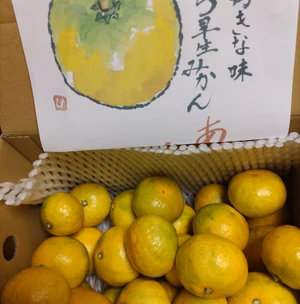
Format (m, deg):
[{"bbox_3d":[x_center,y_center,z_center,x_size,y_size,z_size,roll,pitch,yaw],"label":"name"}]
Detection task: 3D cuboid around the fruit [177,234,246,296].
[{"bbox_3d":[0.063,0.114,0.302,0.070,0.070,0.056,6,54,4],"label":"fruit"}]

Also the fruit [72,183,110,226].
[{"bbox_3d":[-0.083,0.073,0.416,0.059,0.053,0.059,0,87,15],"label":"fruit"}]

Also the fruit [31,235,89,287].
[{"bbox_3d":[-0.105,0.131,0.352,0.065,0.057,0.065,0,96,45],"label":"fruit"}]

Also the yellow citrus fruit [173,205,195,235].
[{"bbox_3d":[0.039,0.099,0.412,0.060,0.057,0.060,-2,56,4],"label":"yellow citrus fruit"}]

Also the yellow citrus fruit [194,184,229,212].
[{"bbox_3d":[0.091,0.073,0.411,0.061,0.054,0.061,0,65,2],"label":"yellow citrus fruit"}]

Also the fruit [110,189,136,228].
[{"bbox_3d":[-0.026,0.078,0.409,0.052,0.059,0.059,6,87,-27],"label":"fruit"}]

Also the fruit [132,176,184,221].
[{"bbox_3d":[0.011,0.059,0.370,0.063,0.056,0.062,-2,56,4],"label":"fruit"}]

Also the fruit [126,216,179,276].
[{"bbox_3d":[0.002,0.099,0.315,0.055,0.063,0.064,-2,56,4],"label":"fruit"}]

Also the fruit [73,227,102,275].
[{"bbox_3d":[-0.081,0.131,0.397,0.061,0.059,0.062,-2,56,4],"label":"fruit"}]

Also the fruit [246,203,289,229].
[{"bbox_3d":[0.155,0.076,0.404,0.064,0.056,0.064,0,65,2],"label":"fruit"}]

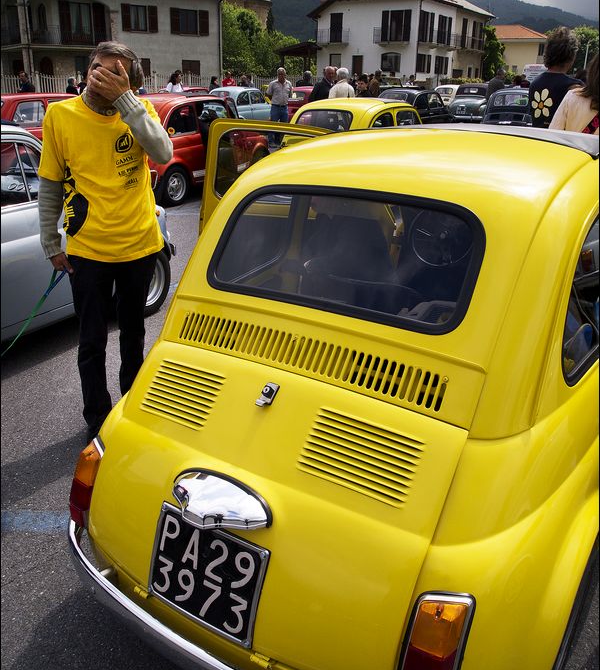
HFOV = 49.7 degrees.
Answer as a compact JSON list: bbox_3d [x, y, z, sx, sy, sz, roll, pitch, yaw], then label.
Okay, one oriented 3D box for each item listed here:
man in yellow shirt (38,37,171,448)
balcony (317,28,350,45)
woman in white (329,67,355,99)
[{"bbox_3d":[-0.805,-0.322,2.659,0.550,1.630,0.400,-9,23,-23],"label":"man in yellow shirt"},{"bbox_3d":[2.598,-23.818,51.720,2.500,1.250,0.950,13,25,29],"label":"balcony"},{"bbox_3d":[0.665,-3.479,10.665,0.480,1.640,0.320,-5,22,-14],"label":"woman in white"}]

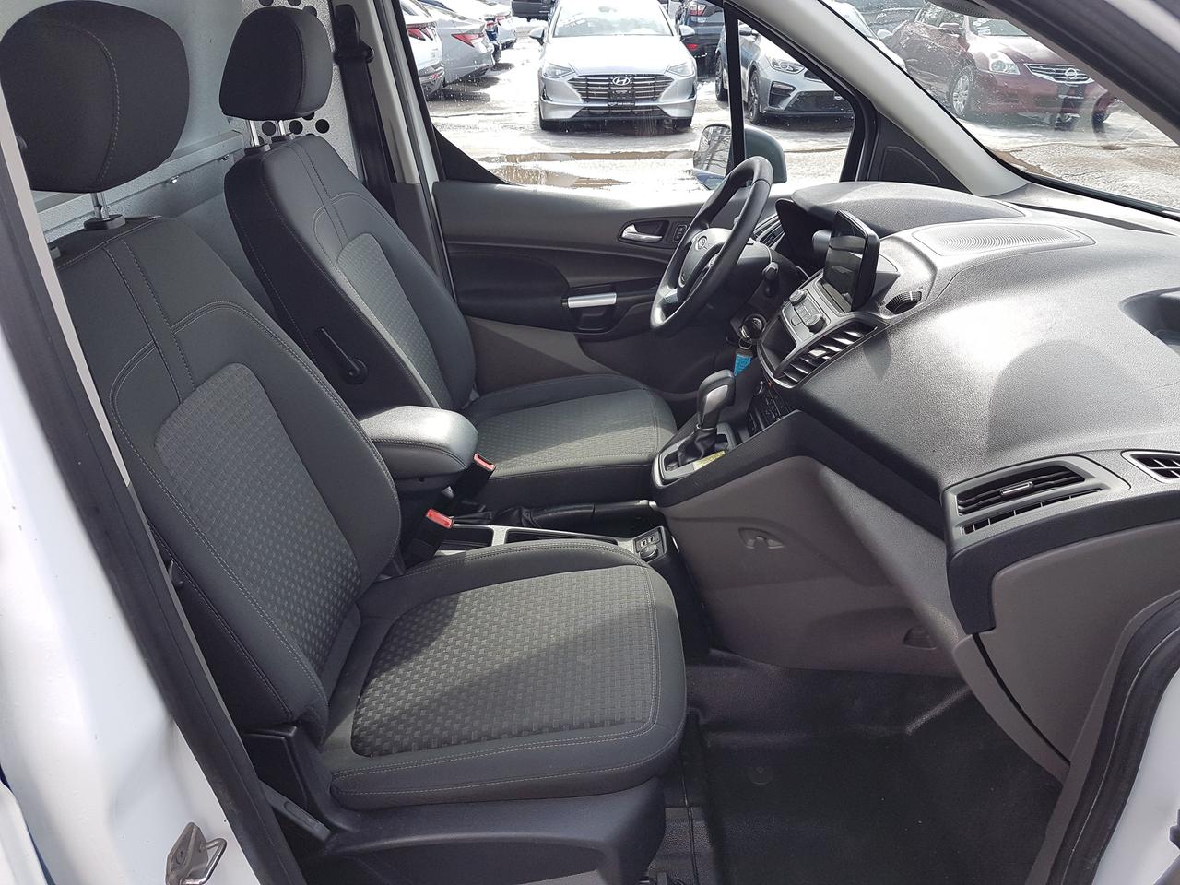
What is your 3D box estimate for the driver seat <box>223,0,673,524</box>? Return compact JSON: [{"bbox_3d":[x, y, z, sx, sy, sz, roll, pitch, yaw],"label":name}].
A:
[{"bbox_3d":[-0.236,-0.321,1.848,0.850,1.070,0.525,1,29,4],"label":"driver seat"}]

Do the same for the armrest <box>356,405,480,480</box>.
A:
[{"bbox_3d":[-0.368,-0.006,1.652,0.310,0.090,0.135,1,29,4],"label":"armrest"}]

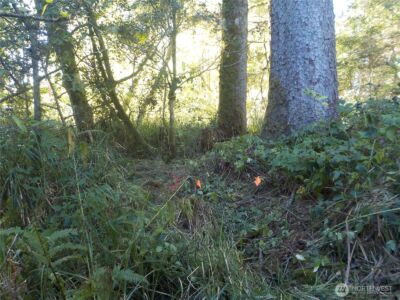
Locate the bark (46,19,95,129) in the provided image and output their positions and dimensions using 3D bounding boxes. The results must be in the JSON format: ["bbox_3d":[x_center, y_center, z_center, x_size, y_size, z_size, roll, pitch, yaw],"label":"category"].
[{"bbox_3d":[-2.716,-1.548,7.300,0.440,2.360,0.420,-15,3,0],"label":"bark"}]

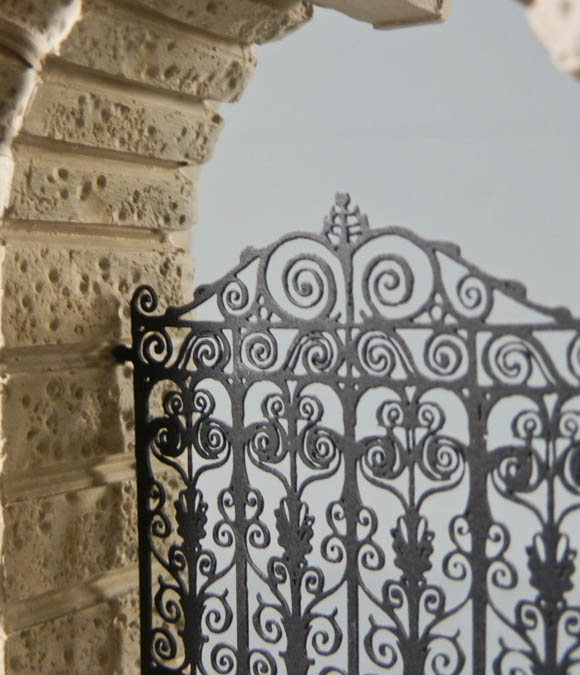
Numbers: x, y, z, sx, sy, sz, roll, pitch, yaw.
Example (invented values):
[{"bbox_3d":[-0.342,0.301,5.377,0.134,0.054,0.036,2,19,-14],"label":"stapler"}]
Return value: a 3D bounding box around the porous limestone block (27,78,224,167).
[{"bbox_3d":[-0.053,-0.069,0.310,0.014,0.018,0.078,26,16,32],"label":"porous limestone block"}]

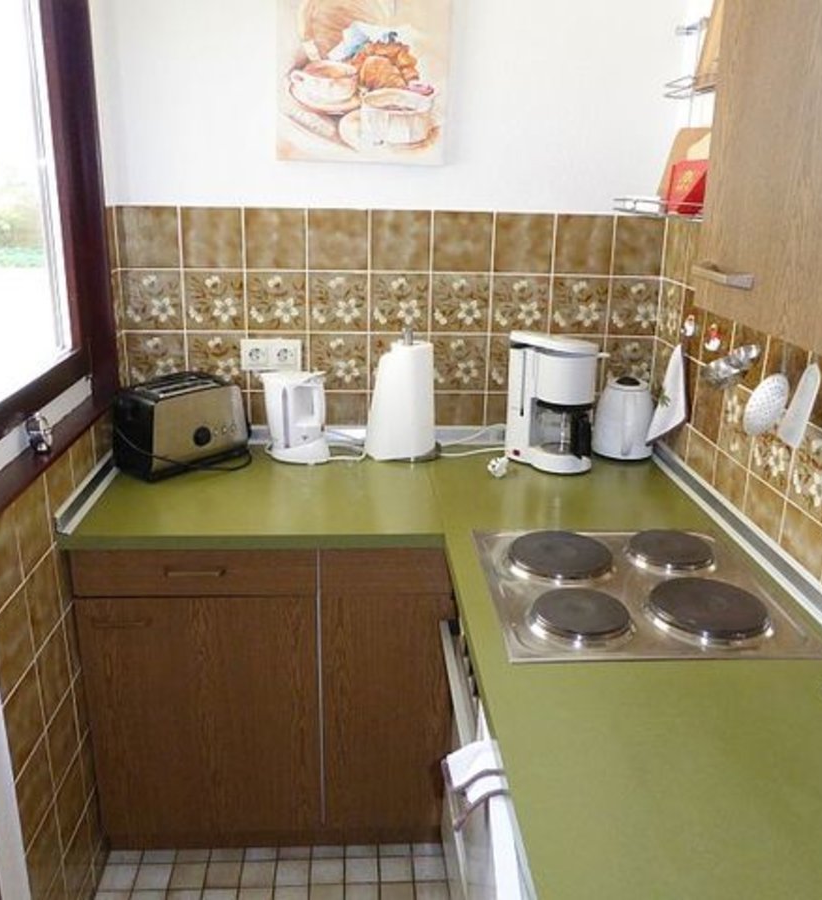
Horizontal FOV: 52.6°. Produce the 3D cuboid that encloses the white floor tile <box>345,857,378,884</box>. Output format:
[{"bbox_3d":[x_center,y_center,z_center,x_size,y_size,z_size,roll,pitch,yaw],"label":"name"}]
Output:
[{"bbox_3d":[-0.111,0.950,1.870,0.073,0.010,0.073,0,18,-3],"label":"white floor tile"}]

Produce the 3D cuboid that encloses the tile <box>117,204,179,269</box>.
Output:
[{"bbox_3d":[-0.628,-0.509,1.998,0.150,0.150,0.010,0,18,-4],"label":"tile"}]

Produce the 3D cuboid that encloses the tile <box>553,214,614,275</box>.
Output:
[{"bbox_3d":[0.431,-0.508,2.066,0.150,0.150,0.010,0,18,-4],"label":"tile"}]

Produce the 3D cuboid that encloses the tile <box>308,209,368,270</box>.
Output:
[{"bbox_3d":[-0.176,-0.511,2.025,0.150,0.150,0.010,0,18,-4],"label":"tile"}]

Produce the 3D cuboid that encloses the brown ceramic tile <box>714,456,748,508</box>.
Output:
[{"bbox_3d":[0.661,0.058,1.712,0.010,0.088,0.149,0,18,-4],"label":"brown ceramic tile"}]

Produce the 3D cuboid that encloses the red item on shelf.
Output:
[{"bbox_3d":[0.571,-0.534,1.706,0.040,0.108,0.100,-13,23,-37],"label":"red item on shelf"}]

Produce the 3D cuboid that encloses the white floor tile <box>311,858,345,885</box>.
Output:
[{"bbox_3d":[-0.188,0.956,1.877,0.074,0.010,0.074,0,18,-4],"label":"white floor tile"}]

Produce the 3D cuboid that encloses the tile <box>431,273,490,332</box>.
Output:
[{"bbox_3d":[0.124,-0.364,2.087,0.149,0.149,0.010,0,18,-4],"label":"tile"}]

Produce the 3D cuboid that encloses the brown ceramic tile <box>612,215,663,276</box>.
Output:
[{"bbox_3d":[0.569,-0.506,2.068,0.130,0.149,0.010,0,18,-4],"label":"brown ceramic tile"}]

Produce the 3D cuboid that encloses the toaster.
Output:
[{"bbox_3d":[-0.543,-0.074,1.977,0.160,0.191,0.297,13,21,32],"label":"toaster"}]

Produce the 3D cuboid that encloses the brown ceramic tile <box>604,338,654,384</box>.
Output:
[{"bbox_3d":[0.563,-0.219,2.165,0.129,0.149,0.010,0,18,-4],"label":"brown ceramic tile"}]

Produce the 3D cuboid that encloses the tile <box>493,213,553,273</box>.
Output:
[{"bbox_3d":[0.278,-0.507,2.049,0.149,0.149,0.010,0,18,-3],"label":"tile"}]

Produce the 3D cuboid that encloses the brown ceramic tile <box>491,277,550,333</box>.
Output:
[{"bbox_3d":[0.275,-0.364,2.098,0.149,0.149,0.010,0,18,-4],"label":"brown ceramic tile"}]

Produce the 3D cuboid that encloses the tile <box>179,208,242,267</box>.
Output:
[{"bbox_3d":[-0.480,-0.511,2.013,0.149,0.147,0.012,0,18,-3],"label":"tile"}]

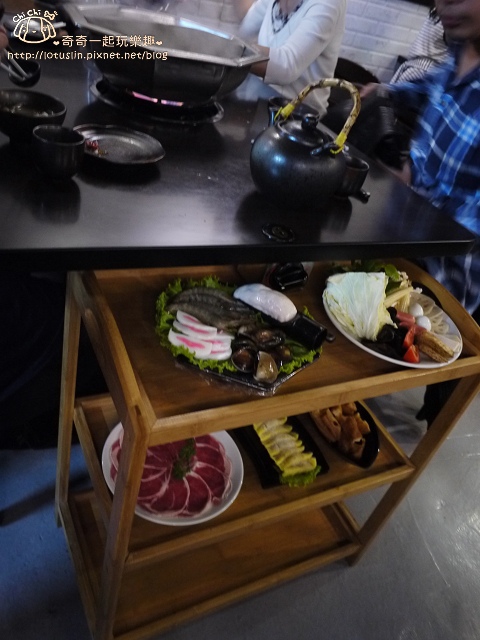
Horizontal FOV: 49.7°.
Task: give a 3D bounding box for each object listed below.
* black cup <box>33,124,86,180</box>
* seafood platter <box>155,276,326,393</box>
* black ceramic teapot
[{"bbox_3d":[-0.280,-0.255,0.803,0.076,0.066,0.076,-6,41,-28],"label":"black cup"},{"bbox_3d":[0.001,0.010,0.781,0.243,0.058,0.253,-6,41,-29],"label":"seafood platter"},{"bbox_3d":[0.114,-0.328,0.960,0.198,0.232,0.179,39,40,28],"label":"black ceramic teapot"}]

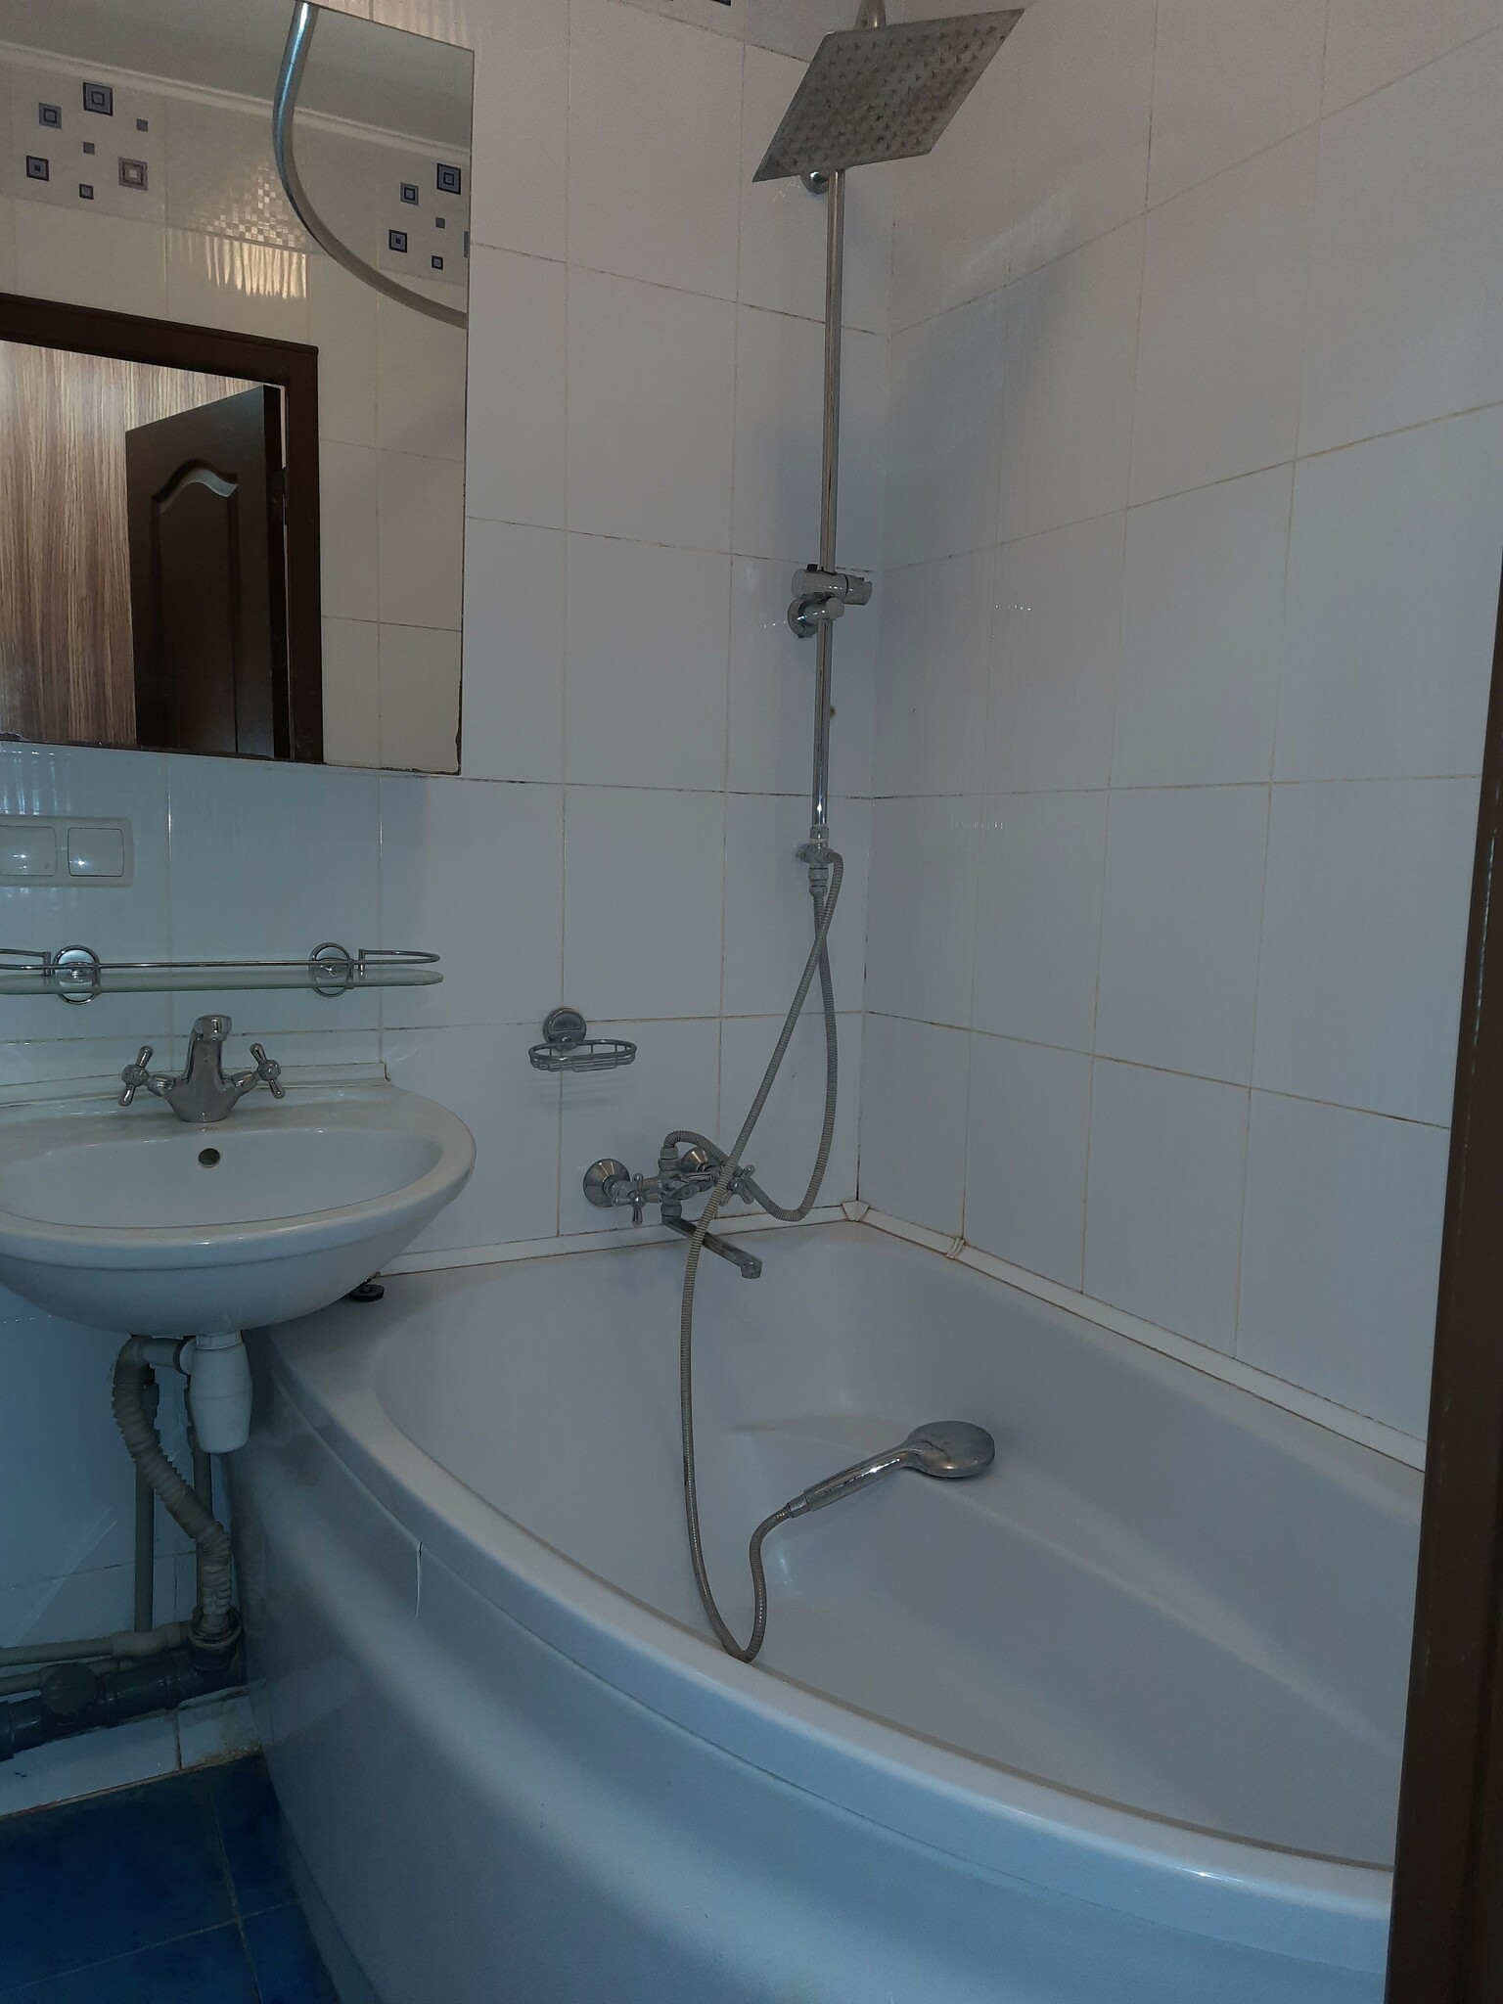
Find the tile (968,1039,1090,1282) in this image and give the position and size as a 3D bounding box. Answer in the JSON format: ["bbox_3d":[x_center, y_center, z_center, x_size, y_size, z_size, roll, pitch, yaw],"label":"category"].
[{"bbox_3d":[0.368,0.224,1.866,0.009,0.331,0.249,-2,8,-29],"label":"tile"}]

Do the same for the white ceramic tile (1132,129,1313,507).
[{"bbox_3d":[0.515,-0.744,1.544,0.010,0.332,0.250,-2,7,-29],"label":"white ceramic tile"}]

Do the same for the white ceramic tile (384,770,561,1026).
[{"bbox_3d":[-0.371,-0.132,1.867,0.249,0.331,0.009,-2,8,-28],"label":"white ceramic tile"}]

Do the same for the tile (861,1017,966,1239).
[{"bbox_3d":[0.241,0.185,2.095,0.010,0.318,0.255,-2,7,-29],"label":"tile"}]

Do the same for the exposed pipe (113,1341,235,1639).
[{"bbox_3d":[-0.683,0.585,1.640,0.130,0.400,0.110,-2,8,-29],"label":"exposed pipe"}]

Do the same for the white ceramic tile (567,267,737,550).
[{"bbox_3d":[-0.137,-0.803,1.910,0.250,0.330,0.010,-2,8,-29],"label":"white ceramic tile"}]

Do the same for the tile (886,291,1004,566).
[{"bbox_3d":[0.271,-0.800,1.969,0.009,0.331,0.252,-2,8,-29],"label":"tile"}]

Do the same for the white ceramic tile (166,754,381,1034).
[{"bbox_3d":[-0.591,-0.126,1.741,0.250,0.332,0.010,-2,7,-29],"label":"white ceramic tile"}]

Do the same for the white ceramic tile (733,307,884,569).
[{"bbox_3d":[0.087,-0.811,2.022,0.252,0.331,0.009,-2,8,-28],"label":"white ceramic tile"}]

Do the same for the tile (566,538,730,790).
[{"bbox_3d":[-0.145,-0.473,1.944,0.250,0.332,0.010,-2,7,-29],"label":"tile"}]

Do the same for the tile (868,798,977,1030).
[{"bbox_3d":[0.253,-0.137,2.046,0.009,0.331,0.252,-2,8,-29],"label":"tile"}]

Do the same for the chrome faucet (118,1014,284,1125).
[{"bbox_3d":[-0.621,0.075,1.597,0.185,0.135,0.145,-2,7,-29],"label":"chrome faucet"}]

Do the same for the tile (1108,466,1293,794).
[{"bbox_3d":[0.508,-0.411,1.576,0.009,0.331,0.249,-2,8,-29],"label":"tile"}]

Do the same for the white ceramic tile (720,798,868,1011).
[{"bbox_3d":[0.069,-0.147,2.110,0.250,0.330,0.010,-2,8,-29],"label":"white ceramic tile"}]

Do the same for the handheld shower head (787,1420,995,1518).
[{"bbox_3d":[0.161,0.534,1.574,0.257,0.058,0.100,-13,11,-20],"label":"handheld shower head"}]

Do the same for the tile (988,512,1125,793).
[{"bbox_3d":[0.386,-0.439,1.789,0.009,0.331,0.249,-2,8,-29],"label":"tile"}]

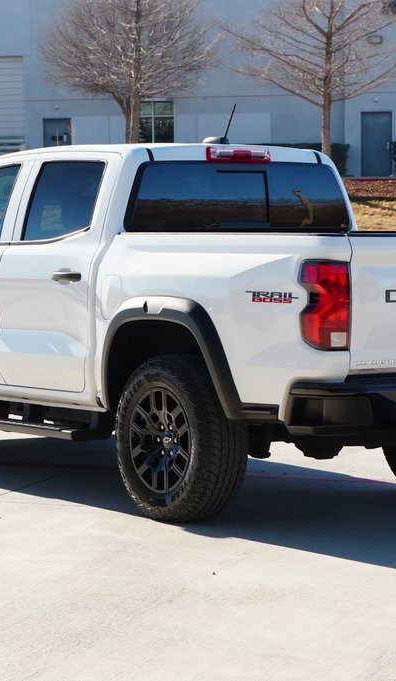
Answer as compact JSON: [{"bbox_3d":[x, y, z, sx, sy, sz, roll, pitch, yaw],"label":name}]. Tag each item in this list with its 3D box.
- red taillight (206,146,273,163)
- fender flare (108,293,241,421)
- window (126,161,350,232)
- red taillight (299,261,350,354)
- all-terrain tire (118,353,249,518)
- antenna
[{"bbox_3d":[0.199,-0.964,10.842,0.420,0.083,0.070,-2,4,-37],"label":"red taillight"},{"bbox_3d":[-0.118,0.082,9.773,0.115,0.580,1.080,-2,4,-37],"label":"fender flare"},{"bbox_3d":[0.231,-0.744,10.811,1.490,0.370,0.100,-2,4,-37],"label":"window"},{"bbox_3d":[0.543,-0.151,9.041,0.215,0.395,0.150,-2,4,-37],"label":"red taillight"},{"bbox_3d":[-0.083,0.469,9.869,0.272,0.790,0.790,-2,4,-37],"label":"all-terrain tire"},{"bbox_3d":[0.113,-1.133,10.948,0.070,0.215,0.280,-2,4,-37],"label":"antenna"}]

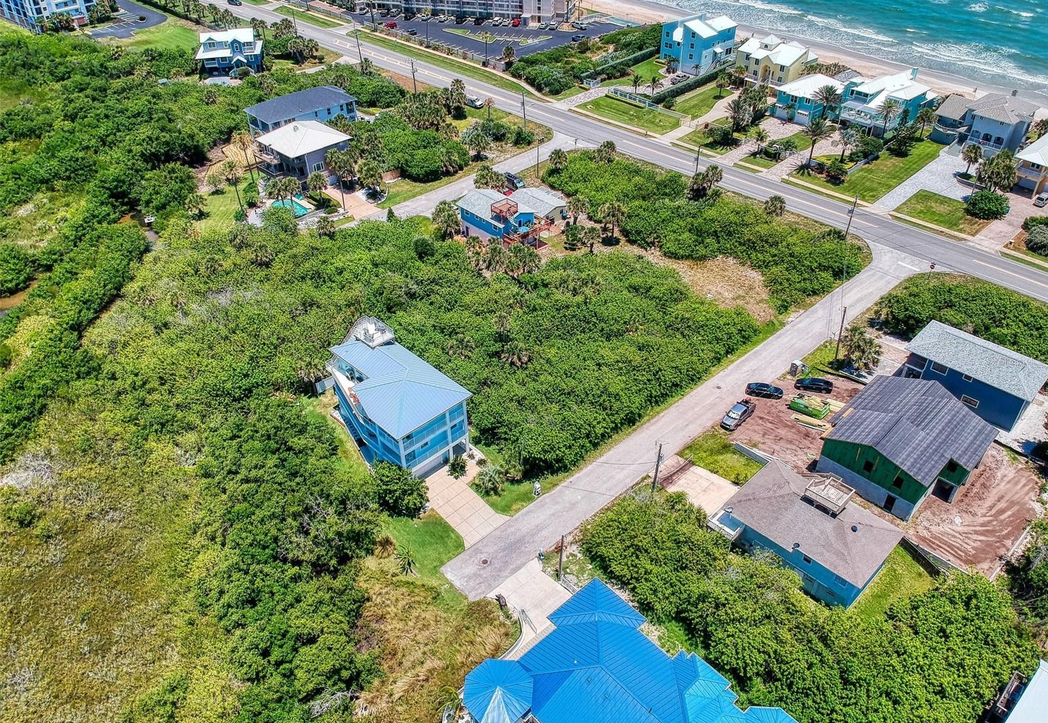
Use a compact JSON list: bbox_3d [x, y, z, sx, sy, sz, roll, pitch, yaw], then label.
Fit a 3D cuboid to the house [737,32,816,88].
[{"bbox_3d":[62.734,-75.833,190.171,15.700,12.300,18.300,-27,44,-30],"label":"house"}]

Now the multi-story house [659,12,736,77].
[{"bbox_3d":[46.881,-87.238,205.538,19.000,12.000,17.000,-28,45,-30],"label":"multi-story house"}]

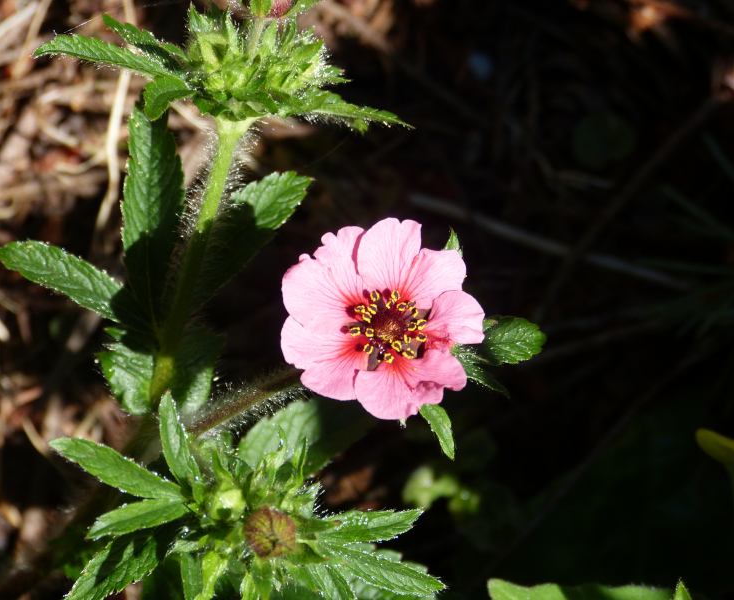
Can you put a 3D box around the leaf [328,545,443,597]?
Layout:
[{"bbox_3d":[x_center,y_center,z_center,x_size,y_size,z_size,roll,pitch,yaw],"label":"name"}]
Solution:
[{"bbox_3d":[0.003,0.040,0.494,0.019,0.003,0.006,17,72,-12],"label":"leaf"}]

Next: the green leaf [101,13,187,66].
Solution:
[{"bbox_3d":[-0.034,-0.039,0.506,0.016,0.003,0.005,30,45,30],"label":"green leaf"}]

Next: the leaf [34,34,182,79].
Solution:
[{"bbox_3d":[-0.039,-0.036,0.499,0.022,0.004,0.006,10,36,-5],"label":"leaf"}]

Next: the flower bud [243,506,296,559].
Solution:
[{"bbox_3d":[-0.014,0.034,0.488,0.008,0.008,0.008,0,76,-2],"label":"flower bud"}]

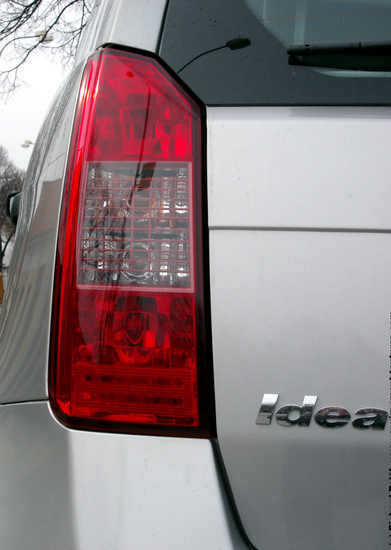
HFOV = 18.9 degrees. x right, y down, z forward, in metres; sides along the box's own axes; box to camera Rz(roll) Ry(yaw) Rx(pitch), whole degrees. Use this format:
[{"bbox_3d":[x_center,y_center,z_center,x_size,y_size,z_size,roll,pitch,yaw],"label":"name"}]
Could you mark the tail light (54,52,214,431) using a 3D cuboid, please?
[{"bbox_3d":[-0.075,-0.036,1.402,0.182,0.447,0.135,1,-5,7],"label":"tail light"}]

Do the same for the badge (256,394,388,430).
[{"bbox_3d":[0.141,0.153,1.308,0.148,0.036,0.006,1,-3,12],"label":"badge"}]

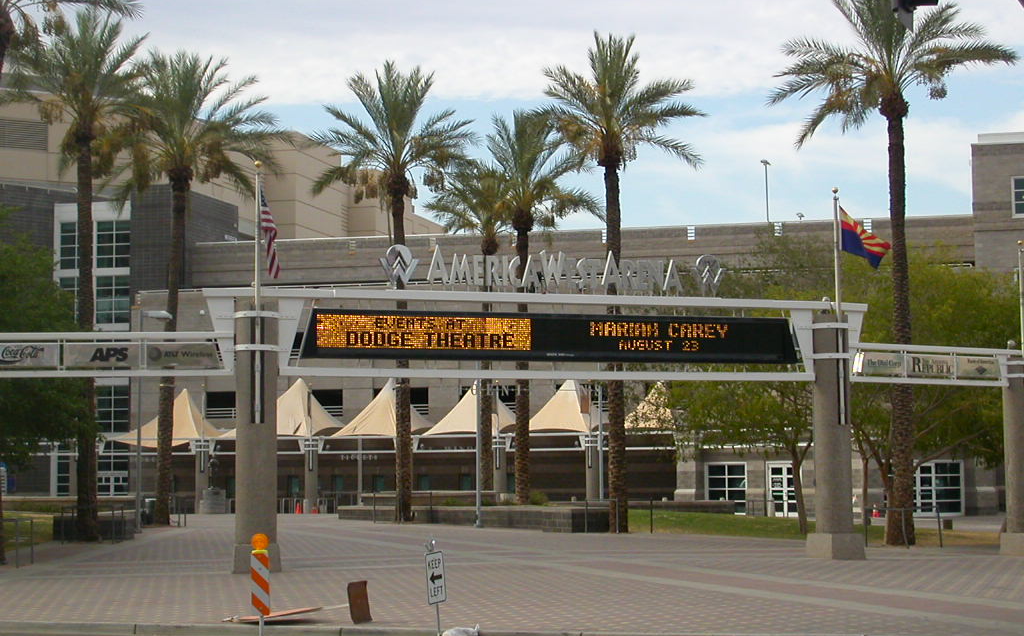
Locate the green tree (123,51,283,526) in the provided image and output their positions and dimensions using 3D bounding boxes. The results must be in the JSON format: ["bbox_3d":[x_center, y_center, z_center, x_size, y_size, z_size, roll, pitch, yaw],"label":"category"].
[{"bbox_3d":[-10.077,-1.063,65.709,5.300,15.537,5.300,-1,-5,0],"label":"green tree"}]

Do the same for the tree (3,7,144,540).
[{"bbox_3d":[-11.706,-1.253,53.821,4.100,14.362,4.100,0,-4,0],"label":"tree"}]

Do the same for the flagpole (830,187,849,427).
[{"bbox_3d":[7.058,-0.272,43.284,0.130,5.124,0.130,-1,-5,0],"label":"flagpole"}]

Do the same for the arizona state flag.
[{"bbox_3d":[7.596,-1.735,43.350,1.150,1.336,0.350,0,-5,-6],"label":"arizona state flag"}]

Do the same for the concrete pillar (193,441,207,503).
[{"bbox_3d":[-16.335,8.283,106.171,0.670,3.736,0.670,-1,-5,0],"label":"concrete pillar"}]

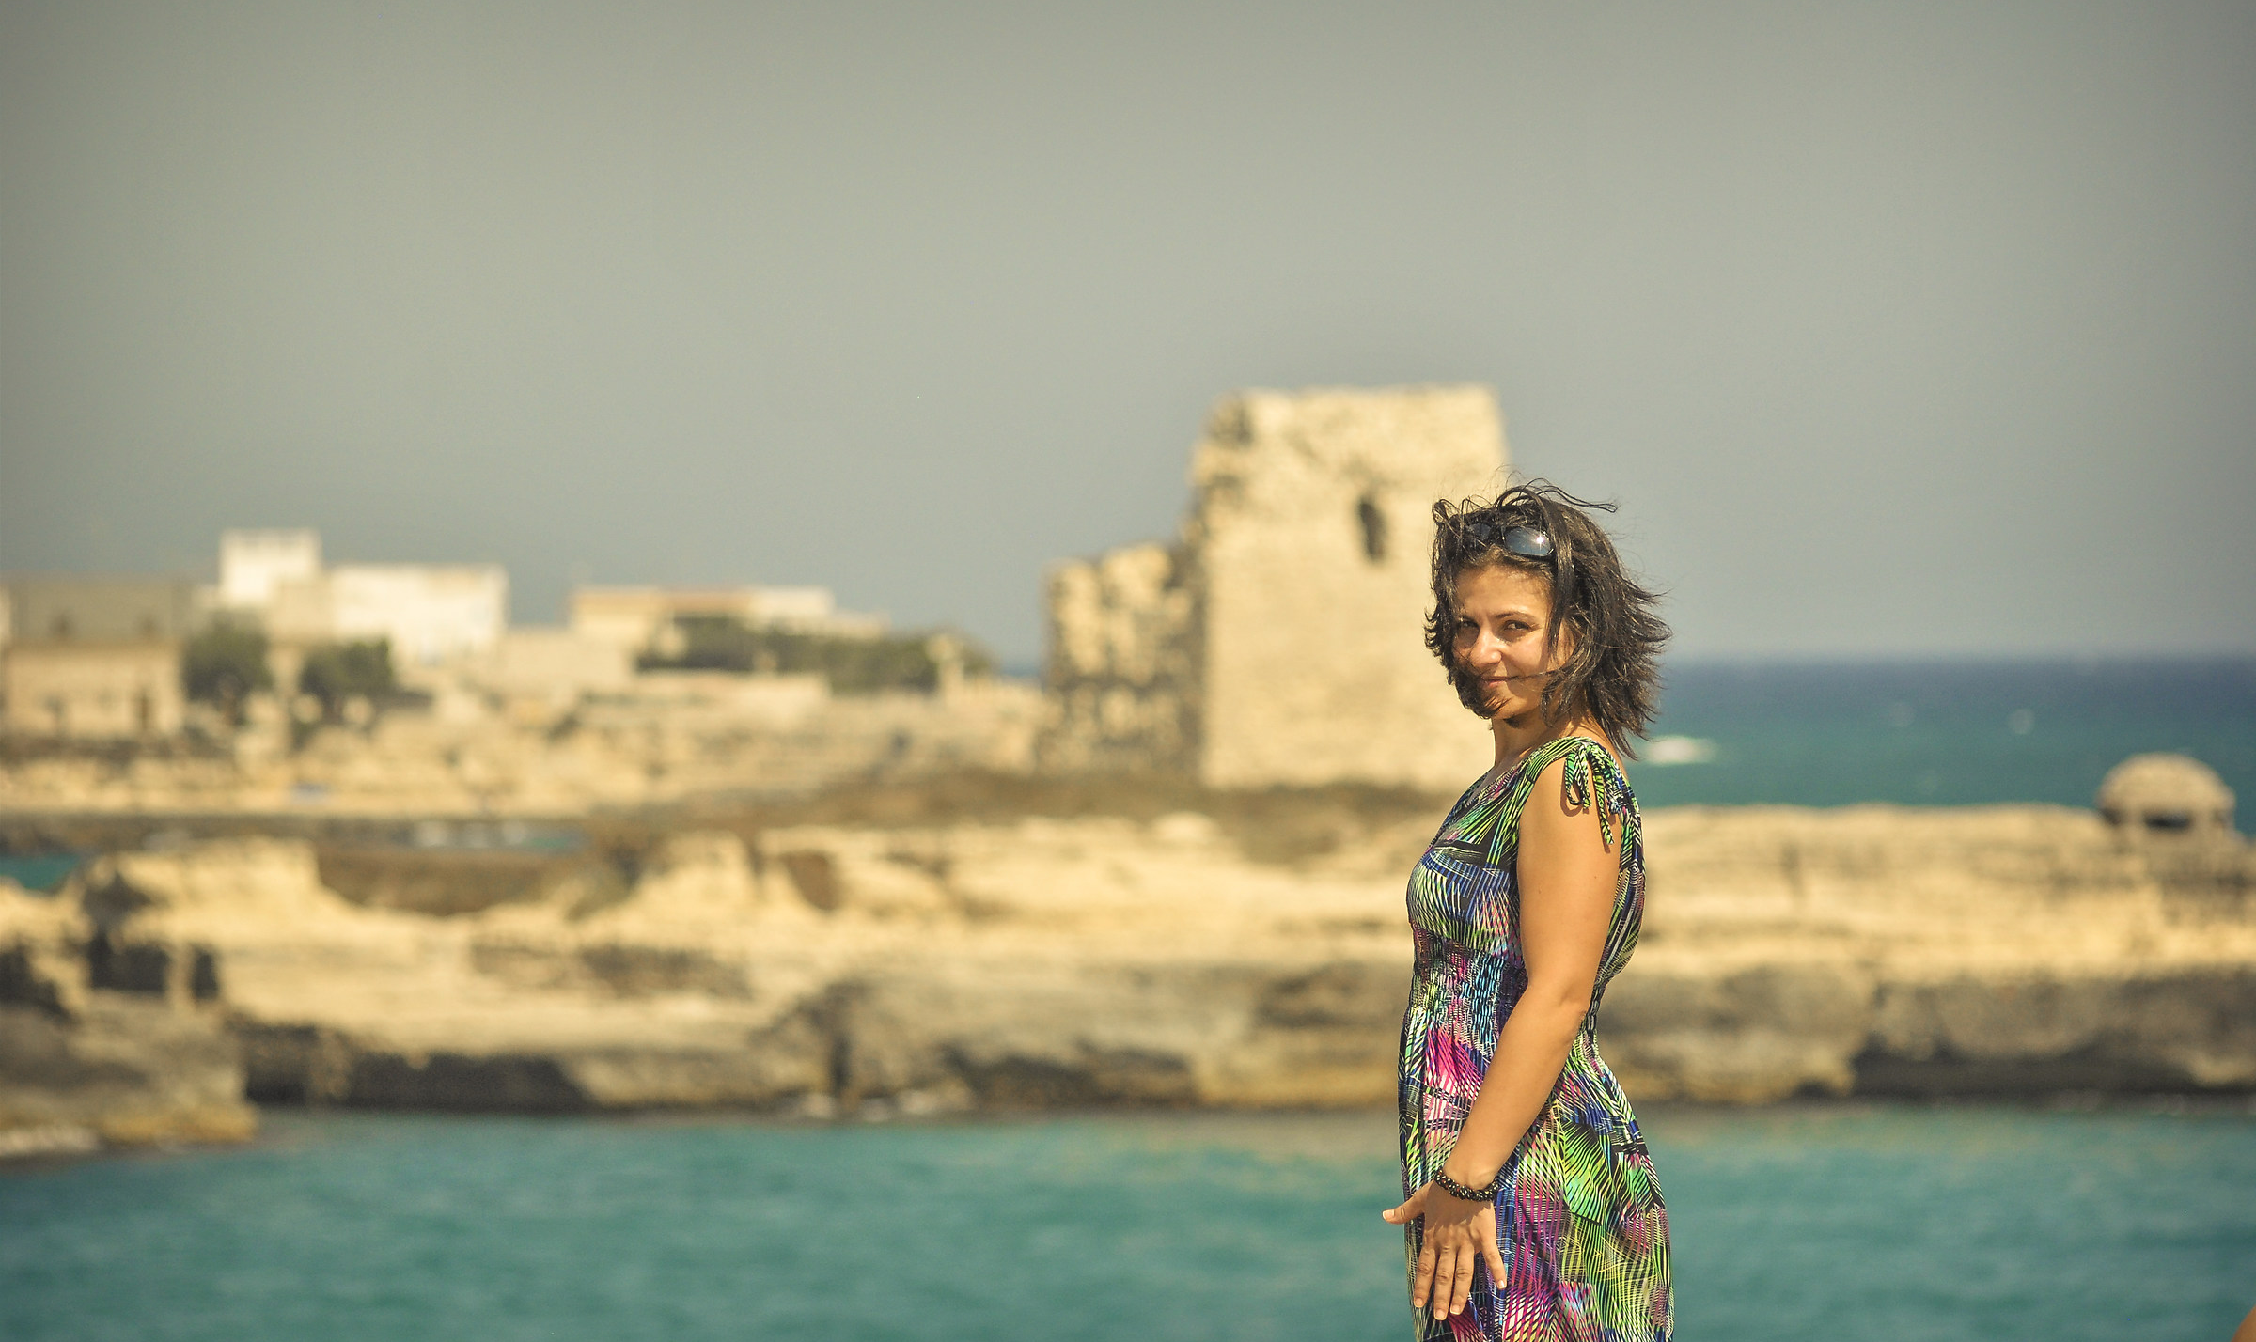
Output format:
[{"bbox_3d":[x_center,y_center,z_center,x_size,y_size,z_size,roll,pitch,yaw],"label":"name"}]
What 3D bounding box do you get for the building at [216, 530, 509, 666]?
[{"bbox_3d":[-33.840,-3.075,560.000,12.557,6.250,10.000,0,0,-6],"label":"building"}]

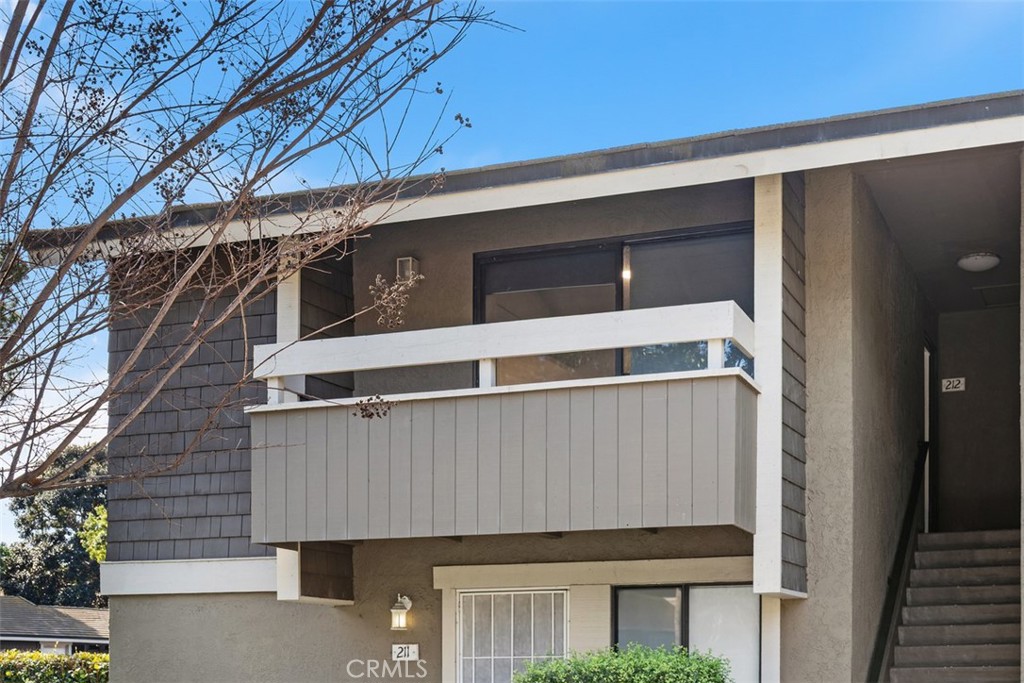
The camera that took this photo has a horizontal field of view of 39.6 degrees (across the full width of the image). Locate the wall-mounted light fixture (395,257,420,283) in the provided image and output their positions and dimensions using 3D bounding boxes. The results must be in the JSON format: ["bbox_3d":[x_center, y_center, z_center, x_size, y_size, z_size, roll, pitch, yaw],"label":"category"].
[{"bbox_3d":[-0.909,-0.615,12.515,0.142,0.235,0.172,-5,-15,23],"label":"wall-mounted light fixture"}]

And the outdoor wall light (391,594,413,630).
[{"bbox_3d":[-0.915,2.242,11.787,0.154,0.299,0.235,-5,-15,23],"label":"outdoor wall light"}]

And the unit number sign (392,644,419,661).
[{"bbox_3d":[-0.889,2.584,11.813,0.240,0.129,0.020,-5,-15,23],"label":"unit number sign"}]

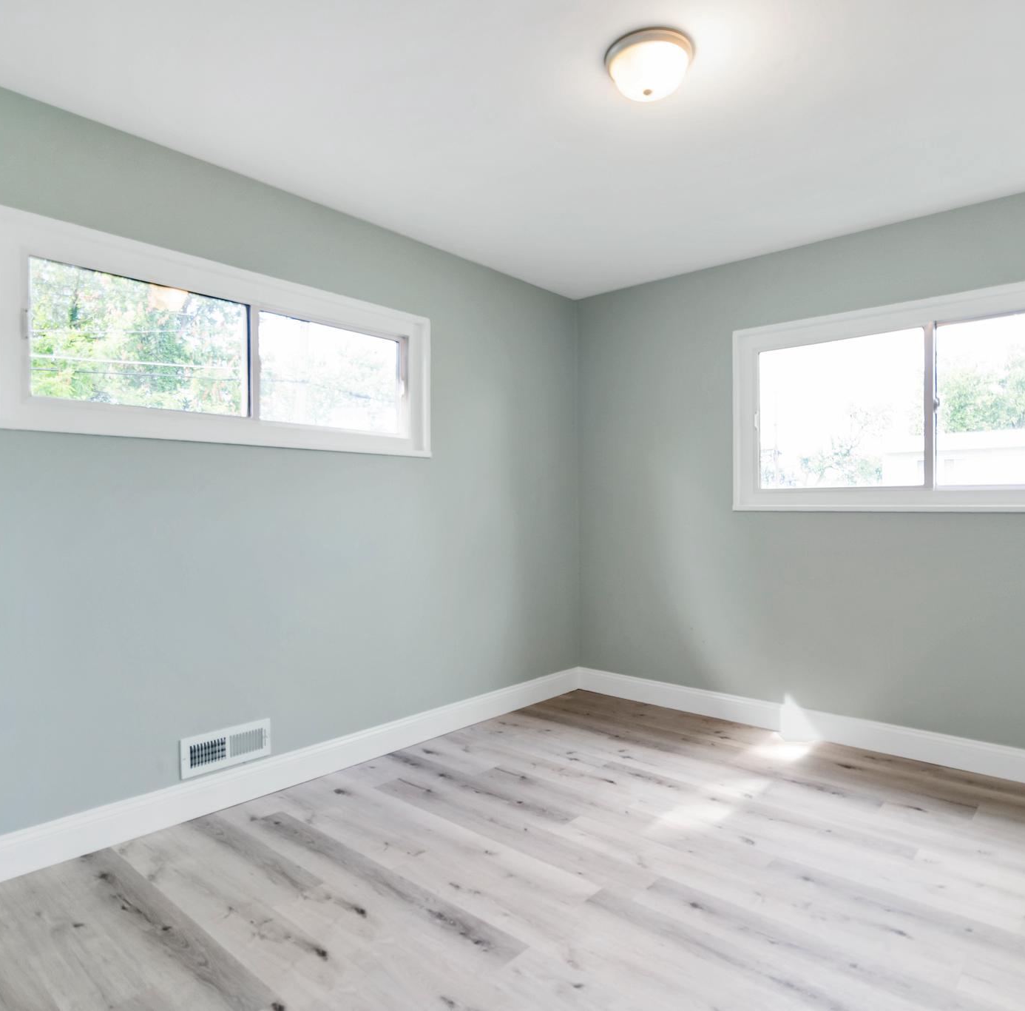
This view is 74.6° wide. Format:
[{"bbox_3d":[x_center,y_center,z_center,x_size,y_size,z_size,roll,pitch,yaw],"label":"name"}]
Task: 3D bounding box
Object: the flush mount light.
[{"bbox_3d":[0.391,-1.229,1.935,0.258,0.108,0.258,0,0,0],"label":"flush mount light"}]

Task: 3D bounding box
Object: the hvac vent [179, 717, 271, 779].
[{"bbox_3d":[-1.101,0.933,2.602,0.025,0.147,0.346,0,0,43],"label":"hvac vent"}]

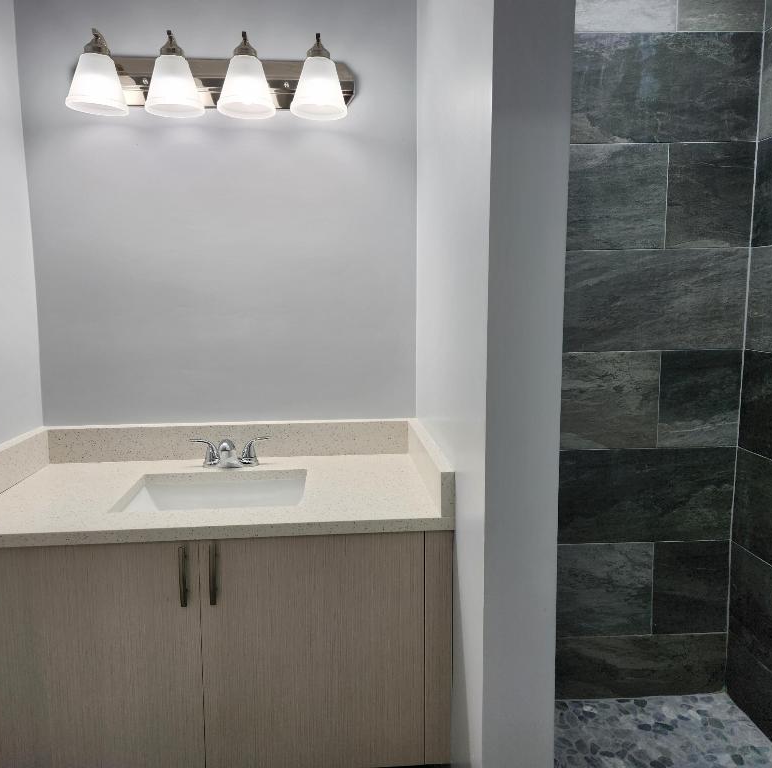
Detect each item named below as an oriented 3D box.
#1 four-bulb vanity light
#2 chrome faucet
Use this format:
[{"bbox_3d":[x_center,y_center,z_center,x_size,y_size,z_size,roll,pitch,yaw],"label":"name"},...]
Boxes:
[{"bbox_3d":[-0.455,-0.813,1.784,0.762,0.194,0.188,-1,7,-5],"label":"four-bulb vanity light"},{"bbox_3d":[-0.431,0.186,1.872,0.224,0.092,0.138,-1,7,-5],"label":"chrome faucet"}]

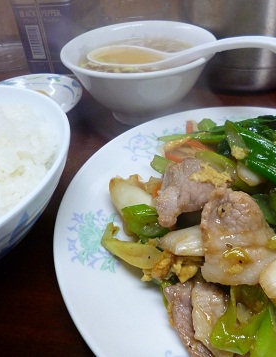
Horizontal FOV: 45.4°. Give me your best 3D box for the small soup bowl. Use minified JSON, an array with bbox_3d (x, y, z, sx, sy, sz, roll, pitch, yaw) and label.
[{"bbox_3d":[0.002,-0.085,0.285,0.124,0.059,0.124,-2,42,2],"label":"small soup bowl"}]

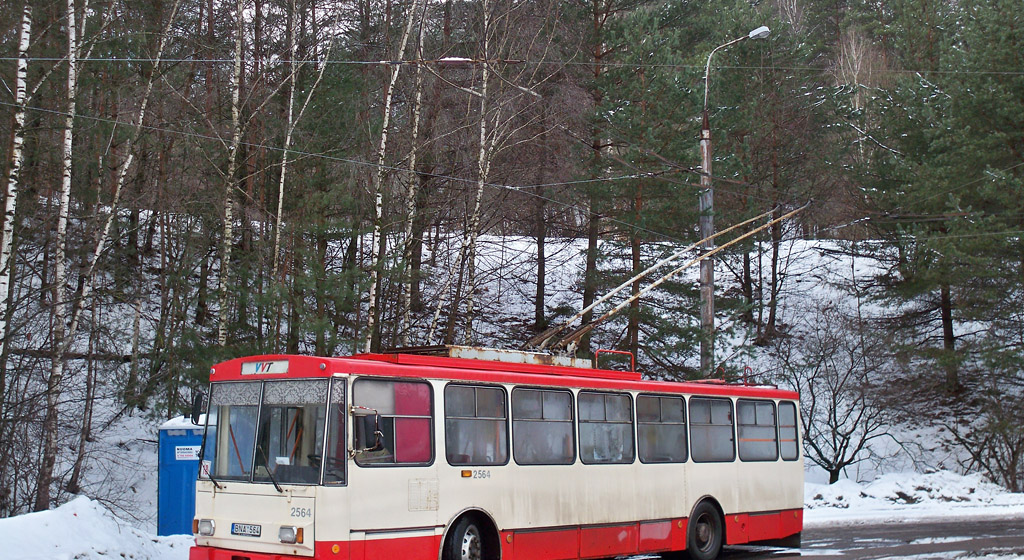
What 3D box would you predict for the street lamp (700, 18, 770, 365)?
[{"bbox_3d":[5.082,-0.124,29.921,1.620,11.520,0.320,-4,-8,33],"label":"street lamp"}]

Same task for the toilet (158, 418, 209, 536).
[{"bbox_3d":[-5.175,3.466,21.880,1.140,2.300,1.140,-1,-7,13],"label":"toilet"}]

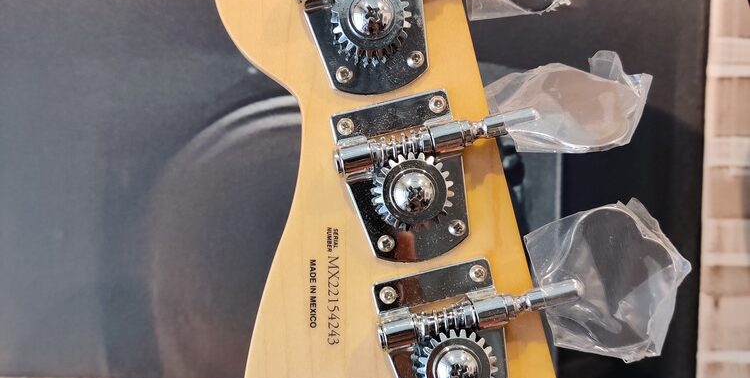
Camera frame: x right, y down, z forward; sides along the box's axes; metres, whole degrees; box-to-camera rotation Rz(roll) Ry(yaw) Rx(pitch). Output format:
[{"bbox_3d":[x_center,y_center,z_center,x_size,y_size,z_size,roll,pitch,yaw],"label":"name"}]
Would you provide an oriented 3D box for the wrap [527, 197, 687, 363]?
[{"bbox_3d":[0.062,0.025,0.203,0.041,0.040,0.011,-14,-8,-3],"label":"wrap"}]

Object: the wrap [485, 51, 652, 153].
[{"bbox_3d":[0.050,-0.021,0.203,0.041,0.013,0.039,-14,40,-3],"label":"wrap"}]

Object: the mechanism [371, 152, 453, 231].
[{"bbox_3d":[0.010,0.001,0.201,0.021,0.021,0.011,-14,0,-3],"label":"mechanism"}]

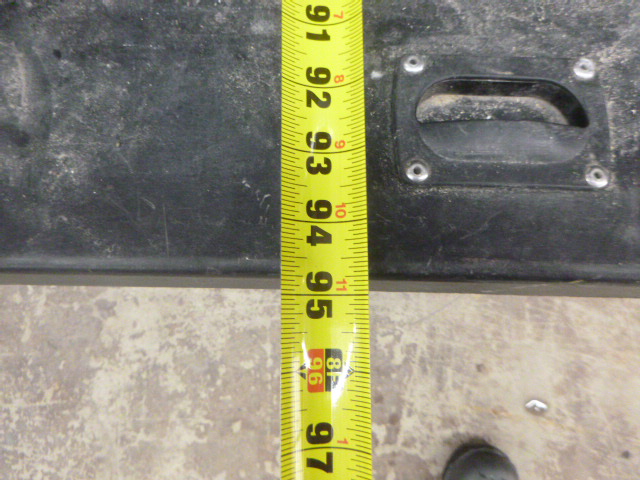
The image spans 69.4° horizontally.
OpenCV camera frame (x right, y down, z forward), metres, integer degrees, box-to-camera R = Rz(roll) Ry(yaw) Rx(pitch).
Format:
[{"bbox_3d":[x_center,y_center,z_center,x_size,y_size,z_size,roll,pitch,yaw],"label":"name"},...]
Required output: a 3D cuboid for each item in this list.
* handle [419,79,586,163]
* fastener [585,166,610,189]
[{"bbox_3d":[0.070,-0.045,0.186,0.066,0.016,0.035,1,81,0],"label":"handle"},{"bbox_3d":[0.105,-0.023,0.174,0.009,0.004,0.009,1,81,0],"label":"fastener"}]

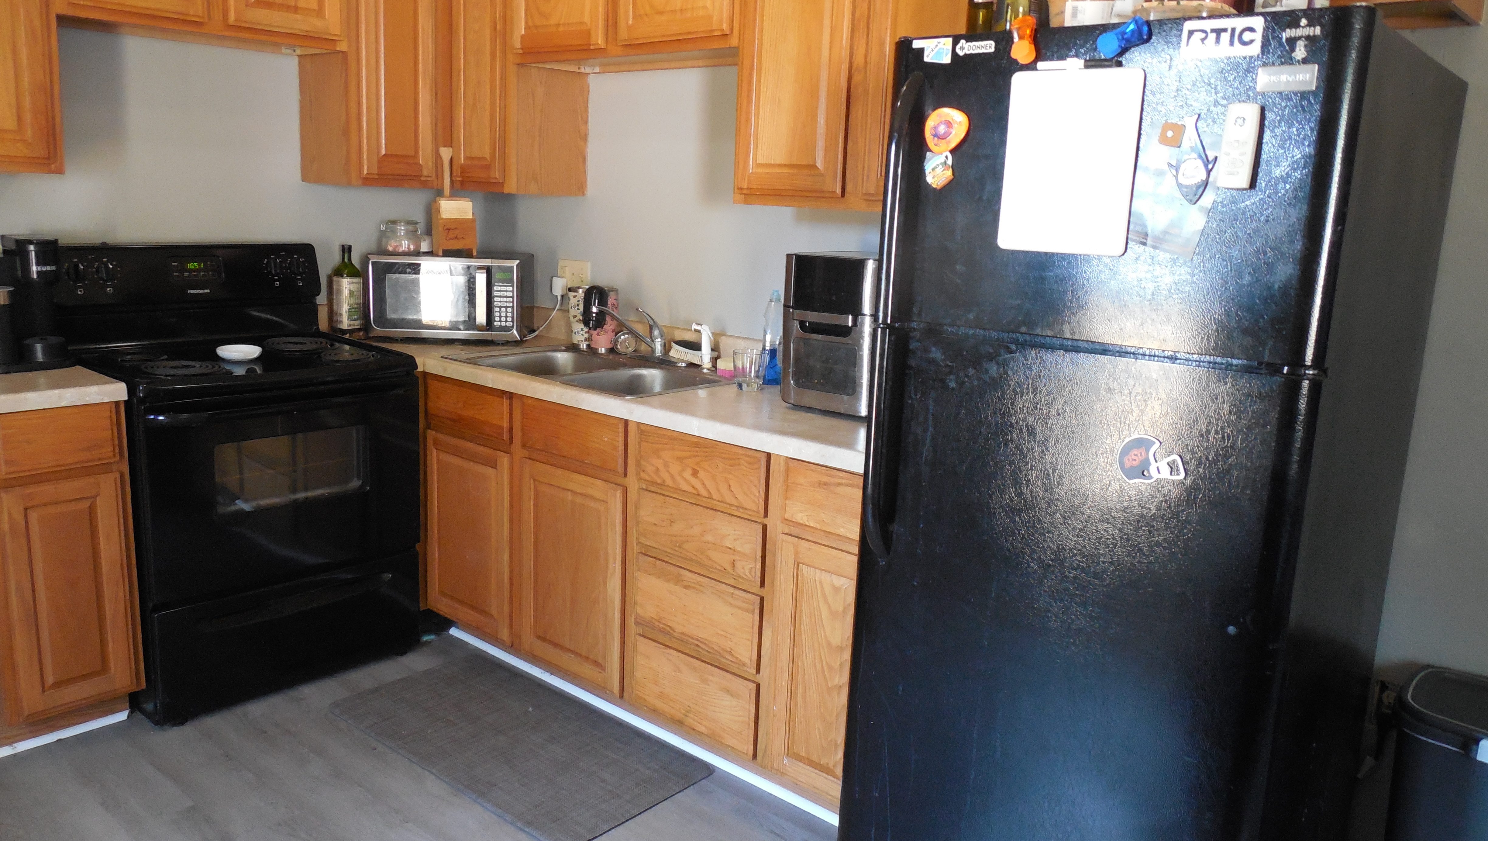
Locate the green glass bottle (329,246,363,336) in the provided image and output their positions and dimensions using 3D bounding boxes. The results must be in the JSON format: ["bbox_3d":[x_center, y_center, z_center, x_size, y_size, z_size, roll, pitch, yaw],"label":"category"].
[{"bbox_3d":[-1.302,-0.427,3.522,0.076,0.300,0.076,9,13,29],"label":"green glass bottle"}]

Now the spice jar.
[{"bbox_3d":[-1.131,-0.611,3.556,0.128,0.112,0.120,-1,12,-18],"label":"spice jar"}]

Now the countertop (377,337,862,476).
[{"bbox_3d":[-0.362,-0.125,3.110,2.270,0.042,0.640,12,15,39],"label":"countertop"}]

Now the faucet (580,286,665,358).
[{"bbox_3d":[-0.359,-0.300,3.296,0.265,0.212,0.090,2,12,-4],"label":"faucet"}]

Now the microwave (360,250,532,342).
[{"bbox_3d":[-0.964,-0.415,3.591,0.470,0.272,0.384,2,12,-5],"label":"microwave"}]

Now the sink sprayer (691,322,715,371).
[{"bbox_3d":[-0.117,-0.213,3.130,0.067,0.138,0.044,1,12,-8],"label":"sink sprayer"}]

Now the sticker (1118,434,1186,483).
[{"bbox_3d":[0.642,0.063,1.691,0.107,0.075,0.004,-3,5,42],"label":"sticker"}]

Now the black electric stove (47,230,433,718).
[{"bbox_3d":[-1.439,0.116,3.111,0.690,1.203,0.760,12,15,39],"label":"black electric stove"}]

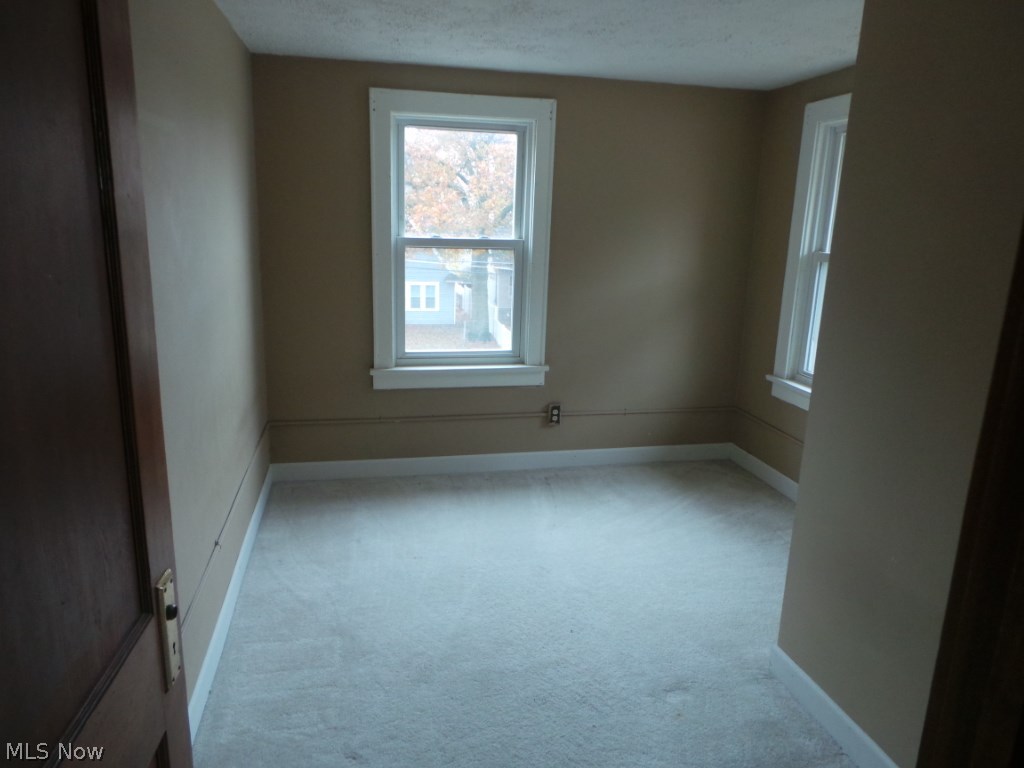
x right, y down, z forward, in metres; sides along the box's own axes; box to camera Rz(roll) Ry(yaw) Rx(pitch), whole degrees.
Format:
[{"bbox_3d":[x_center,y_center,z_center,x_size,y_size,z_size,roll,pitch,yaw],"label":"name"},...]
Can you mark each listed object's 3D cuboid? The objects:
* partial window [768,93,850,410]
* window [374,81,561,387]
[{"bbox_3d":[1.724,-0.628,3.507,0.130,1.656,1.030,-1,14,-12],"label":"partial window"},{"bbox_3d":[-0.278,-0.777,3.891,1.053,1.641,0.110,-1,14,-12],"label":"window"}]

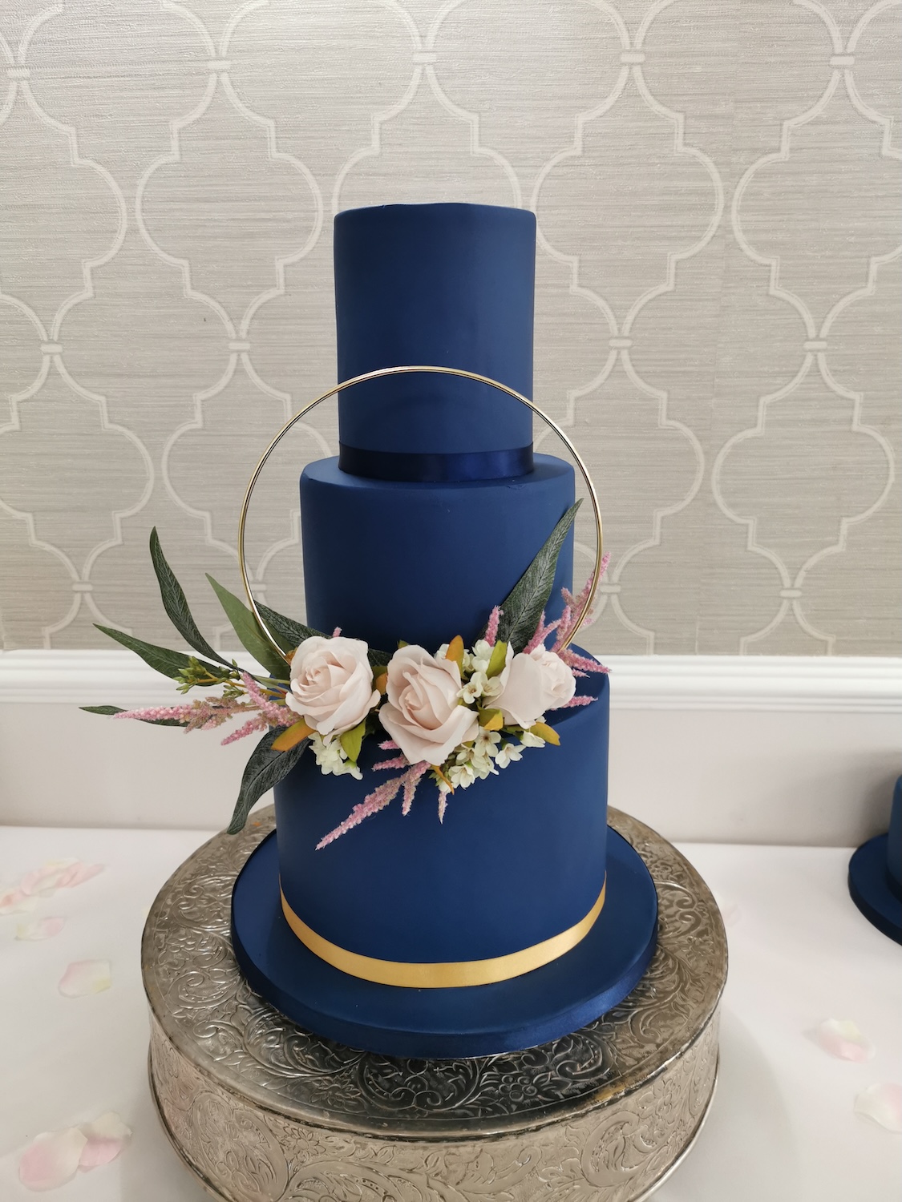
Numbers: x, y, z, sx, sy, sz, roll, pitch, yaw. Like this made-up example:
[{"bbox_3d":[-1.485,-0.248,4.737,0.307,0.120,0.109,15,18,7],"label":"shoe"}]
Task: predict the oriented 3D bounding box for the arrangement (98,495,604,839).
[{"bbox_3d":[-0.055,0.037,0.482,0.271,0.165,0.130,-1,16,0],"label":"arrangement"}]

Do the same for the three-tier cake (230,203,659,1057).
[{"bbox_3d":[-0.007,-0.004,0.571,0.282,0.429,0.282,-1,16,0],"label":"three-tier cake"}]

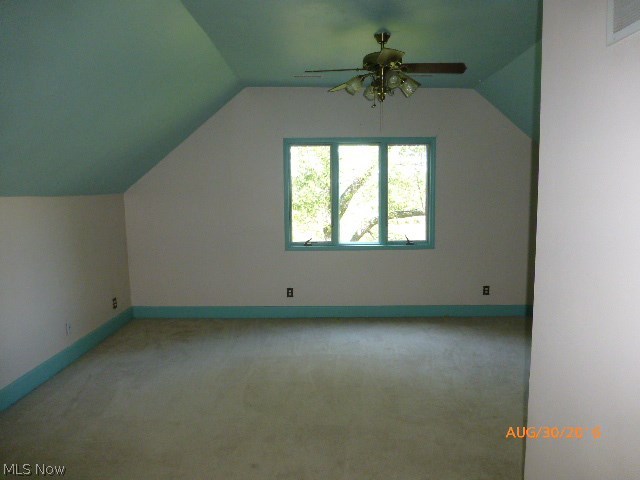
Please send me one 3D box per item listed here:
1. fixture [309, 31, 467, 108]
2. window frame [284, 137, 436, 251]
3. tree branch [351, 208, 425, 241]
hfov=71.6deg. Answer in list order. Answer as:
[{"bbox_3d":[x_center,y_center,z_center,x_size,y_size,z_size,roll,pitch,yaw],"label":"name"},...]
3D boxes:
[{"bbox_3d":[0.479,-1.300,3.378,1.215,0.538,1.191,0,7,0],"label":"fixture"},{"bbox_3d":[0.484,-0.546,5.347,1.808,1.336,0.100,0,7,0],"label":"window frame"},{"bbox_3d":[1.253,-0.269,8.234,1.398,0.575,0.450,0,7,0],"label":"tree branch"}]

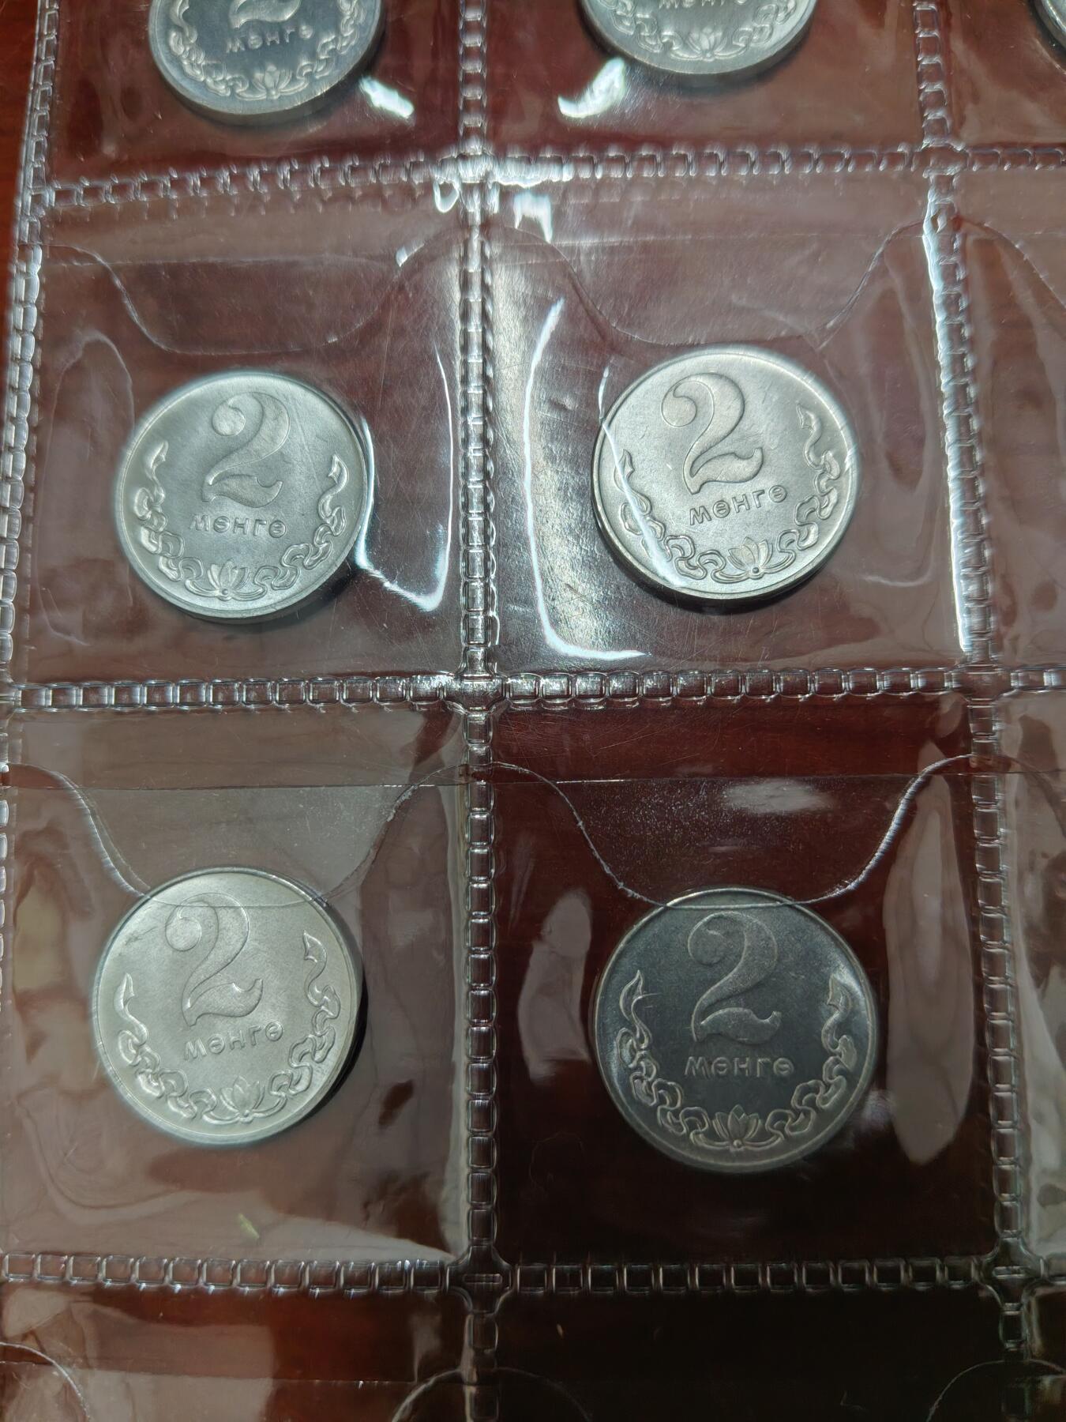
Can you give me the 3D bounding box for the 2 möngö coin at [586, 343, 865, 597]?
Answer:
[{"bbox_3d":[0.015,-0.018,0.082,0.020,0.001,0.020,-1,83,5],"label":"2 möngö coin"}]

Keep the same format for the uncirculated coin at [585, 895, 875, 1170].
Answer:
[{"bbox_3d":[0.014,0.023,0.077,0.020,0.001,0.020,0,84,3],"label":"uncirculated coin"}]

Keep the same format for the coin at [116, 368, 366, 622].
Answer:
[{"bbox_3d":[-0.023,-0.017,0.083,0.020,0.001,0.020,3,83,5],"label":"coin"}]

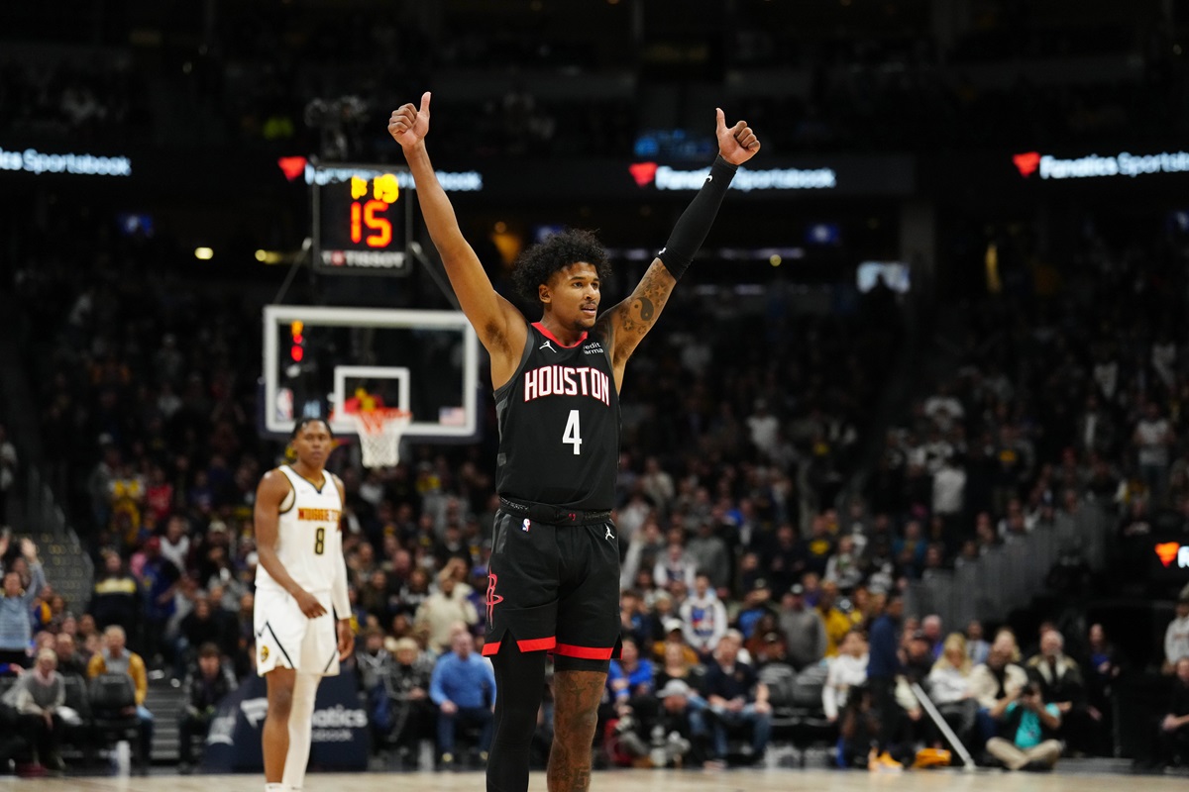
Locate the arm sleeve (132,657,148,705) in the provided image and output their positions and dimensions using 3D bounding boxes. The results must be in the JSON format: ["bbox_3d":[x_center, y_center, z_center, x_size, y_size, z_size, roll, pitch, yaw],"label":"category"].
[{"bbox_3d":[-4.438,2.786,33.800,0.150,0.460,0.210,1,-5,-12],"label":"arm sleeve"}]

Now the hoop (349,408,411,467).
[{"bbox_3d":[-1.806,0.355,29.200,0.500,0.500,0.550,0,-5,0],"label":"hoop"}]

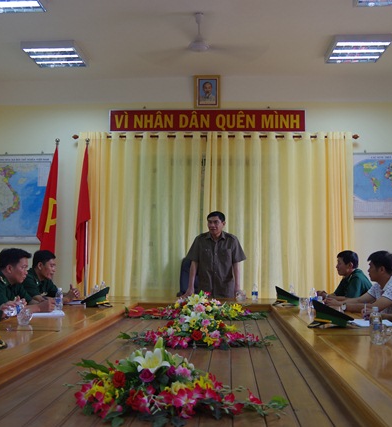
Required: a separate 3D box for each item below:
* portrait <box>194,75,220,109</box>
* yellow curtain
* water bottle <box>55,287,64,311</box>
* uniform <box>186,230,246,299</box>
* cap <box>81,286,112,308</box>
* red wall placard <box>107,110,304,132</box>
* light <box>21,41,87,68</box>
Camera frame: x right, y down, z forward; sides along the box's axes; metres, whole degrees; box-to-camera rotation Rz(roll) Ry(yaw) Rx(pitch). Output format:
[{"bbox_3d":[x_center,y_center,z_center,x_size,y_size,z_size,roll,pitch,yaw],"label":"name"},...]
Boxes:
[{"bbox_3d":[0.148,-1.597,6.277,0.340,0.430,0.035,0,4,4],"label":"portrait"},{"bbox_3d":[0.205,0.329,6.028,3.500,2.760,0.160,0,-6,4],"label":"yellow curtain"},{"bbox_3d":[-1.046,0.653,3.705,0.062,0.174,0.062,0,-6,4],"label":"water bottle"},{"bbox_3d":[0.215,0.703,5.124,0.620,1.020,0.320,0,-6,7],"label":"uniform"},{"bbox_3d":[-0.820,0.694,4.022,0.265,0.162,0.235,-1,-6,19],"label":"cap"},{"bbox_3d":[0.127,-1.210,6.291,2.570,0.300,0.035,0,-6,4],"label":"red wall placard"},{"bbox_3d":[-1.641,-1.860,5.629,0.610,0.085,0.570,0,-6,4],"label":"light"}]

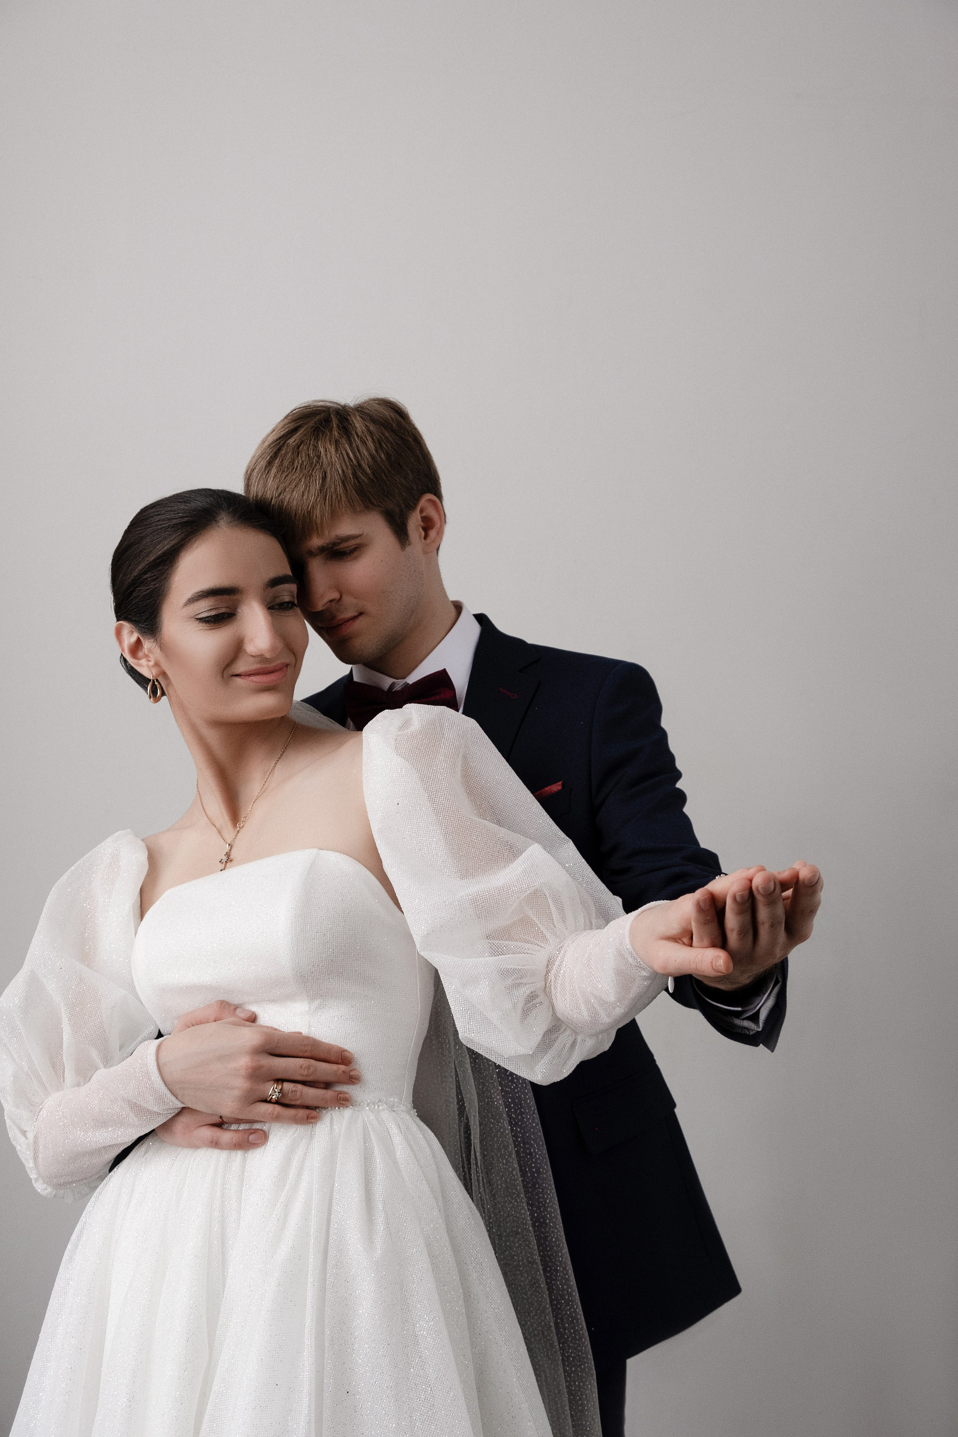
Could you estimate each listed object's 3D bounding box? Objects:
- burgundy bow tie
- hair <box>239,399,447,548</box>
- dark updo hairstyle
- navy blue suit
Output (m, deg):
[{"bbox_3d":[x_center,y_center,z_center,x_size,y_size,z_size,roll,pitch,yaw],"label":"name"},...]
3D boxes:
[{"bbox_3d":[-0.076,-0.019,1.655,0.120,0.054,0.035,-7,3,23],"label":"burgundy bow tie"},{"bbox_3d":[-0.133,-0.243,1.690,0.175,0.175,0.215,-1,25,40],"label":"hair"},{"bbox_3d":[-0.263,-0.128,1.610,0.165,0.200,0.215,-8,-1,-25],"label":"dark updo hairstyle"},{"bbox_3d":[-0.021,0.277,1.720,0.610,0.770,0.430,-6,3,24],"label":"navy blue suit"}]

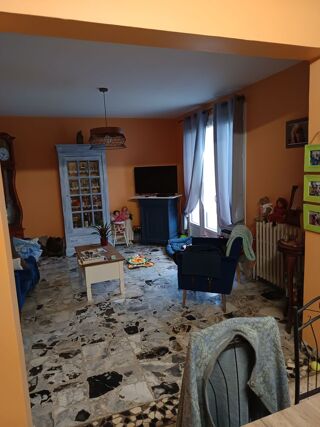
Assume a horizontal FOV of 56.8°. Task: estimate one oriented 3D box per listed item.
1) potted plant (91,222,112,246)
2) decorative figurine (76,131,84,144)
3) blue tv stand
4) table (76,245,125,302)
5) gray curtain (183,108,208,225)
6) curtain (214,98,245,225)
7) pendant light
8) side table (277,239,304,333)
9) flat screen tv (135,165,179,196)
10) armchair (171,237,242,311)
[{"bbox_3d":[-0.811,0.309,4.145,0.266,0.315,0.266,-6,9,-19],"label":"potted plant"},{"bbox_3d":[-1.462,-1.385,5.407,0.128,0.266,0.108,-6,9,-19],"label":"decorative figurine"},{"bbox_3d":[-0.060,0.110,6.212,0.936,0.916,0.542,0,9,19],"label":"blue tv stand"},{"bbox_3d":[-0.792,0.734,3.860,0.512,0.443,0.946,-6,9,-19],"label":"table"},{"bbox_3d":[0.685,-0.712,5.436,0.138,2.167,0.847,-6,9,-19],"label":"gray curtain"},{"bbox_3d":[1.036,-0.630,4.434,0.138,2.029,0.739,-6,9,-19],"label":"curtain"},{"bbox_3d":[-0.708,-1.205,3.803,0.473,0.749,0.473,-6,9,-19],"label":"pendant light"},{"bbox_3d":[1.241,0.644,2.674,0.345,0.778,0.345,-6,9,-19],"label":"side table"},{"bbox_3d":[-0.081,-0.634,6.029,0.867,0.571,0.099,0,9,19],"label":"flat screen tv"},{"bbox_3d":[0.638,0.570,3.335,0.719,0.788,0.709,2,9,27],"label":"armchair"}]

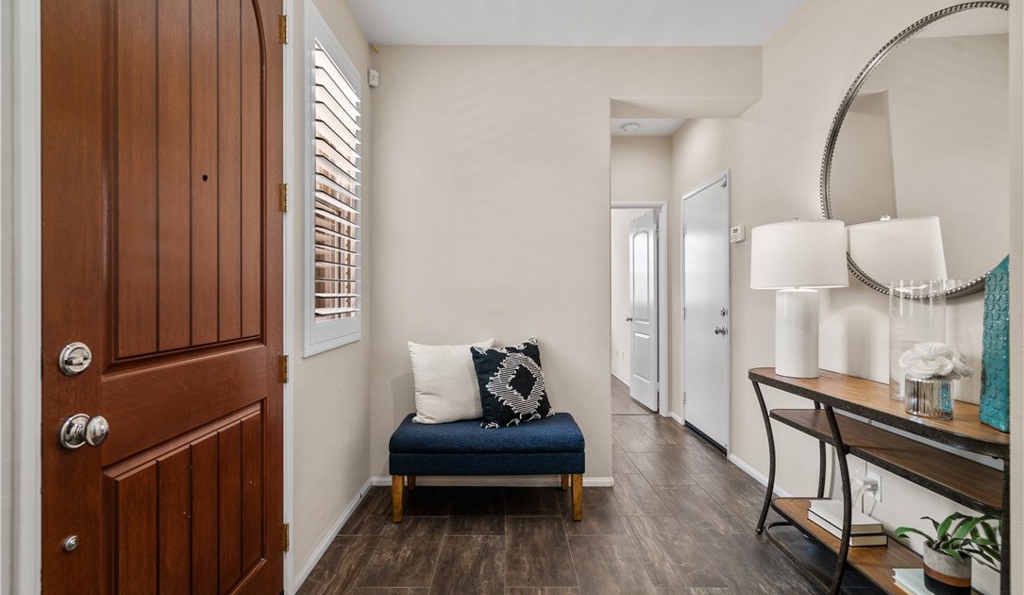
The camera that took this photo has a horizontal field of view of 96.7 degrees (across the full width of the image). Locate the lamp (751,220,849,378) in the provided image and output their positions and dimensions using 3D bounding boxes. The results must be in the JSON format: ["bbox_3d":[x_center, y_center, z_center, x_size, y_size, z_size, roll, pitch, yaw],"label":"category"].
[{"bbox_3d":[1.300,0.005,2.067,0.378,0.700,0.378,0,0,0],"label":"lamp"}]

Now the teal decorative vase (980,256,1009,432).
[{"bbox_3d":[1.378,0.105,1.227,0.125,0.500,0.125,0,0,22],"label":"teal decorative vase"}]

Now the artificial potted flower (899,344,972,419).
[{"bbox_3d":[1.258,0.245,1.358,0.160,0.220,0.155,0,0,0],"label":"artificial potted flower"}]

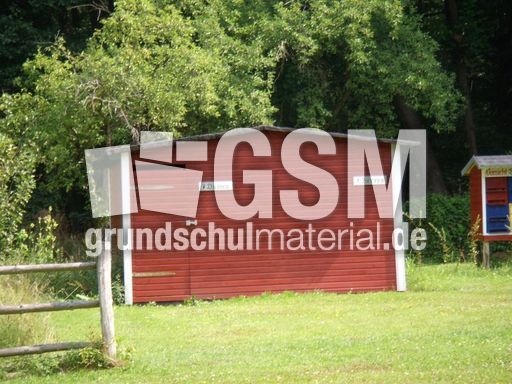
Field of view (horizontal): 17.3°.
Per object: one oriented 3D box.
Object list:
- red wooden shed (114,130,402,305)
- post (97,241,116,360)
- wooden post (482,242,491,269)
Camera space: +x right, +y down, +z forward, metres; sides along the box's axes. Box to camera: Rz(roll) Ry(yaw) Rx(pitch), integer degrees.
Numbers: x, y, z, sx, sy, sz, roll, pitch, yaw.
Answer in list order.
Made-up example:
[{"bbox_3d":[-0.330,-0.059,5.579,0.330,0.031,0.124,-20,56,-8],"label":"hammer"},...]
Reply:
[{"bbox_3d":[-0.096,0.310,26.279,4.300,2.500,3.200,-2,0,-8],"label":"red wooden shed"},{"bbox_3d":[-1.476,1.075,16.700,0.130,1.200,0.130,-3,0,0],"label":"post"},{"bbox_3d":[3.910,1.065,28.600,0.105,0.480,0.105,-2,0,-7],"label":"wooden post"}]

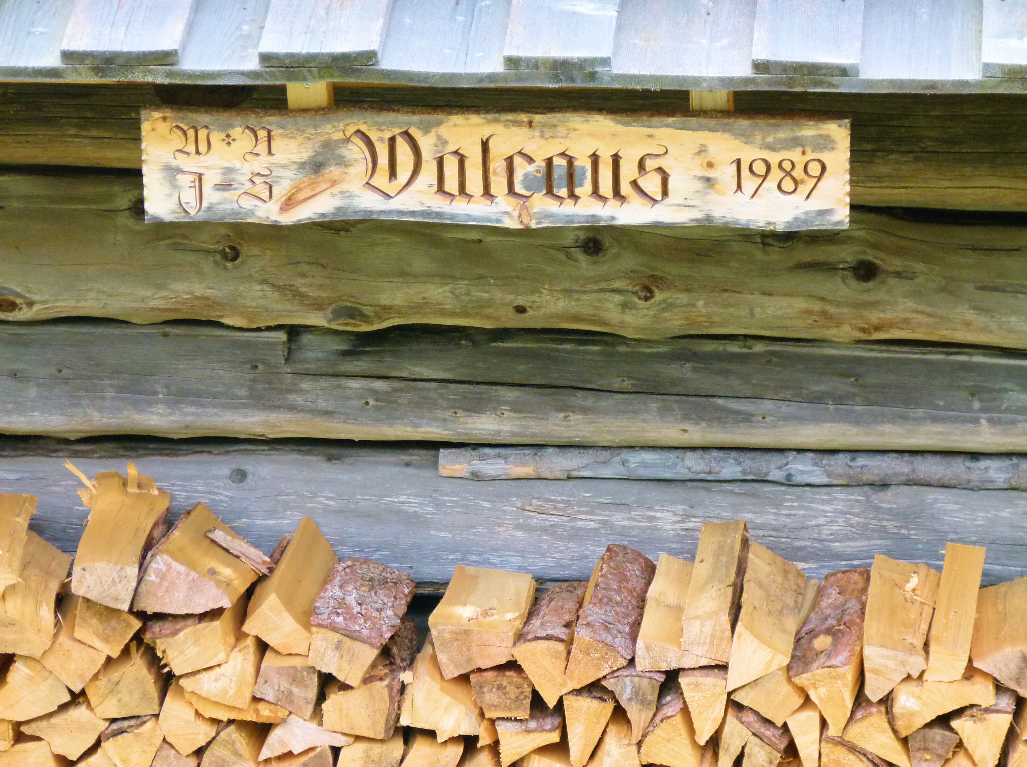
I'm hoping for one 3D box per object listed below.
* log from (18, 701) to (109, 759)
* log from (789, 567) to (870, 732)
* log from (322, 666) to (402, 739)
[{"bbox_3d":[-0.633,0.449,9.457,0.134,0.099,0.330,1,17,4],"label":"log"},{"bbox_3d":[0.451,0.375,9.062,0.094,0.112,0.340,3,21,8],"label":"log"},{"bbox_3d":[-0.207,0.419,9.409,0.107,0.090,0.330,1,17,5],"label":"log"}]

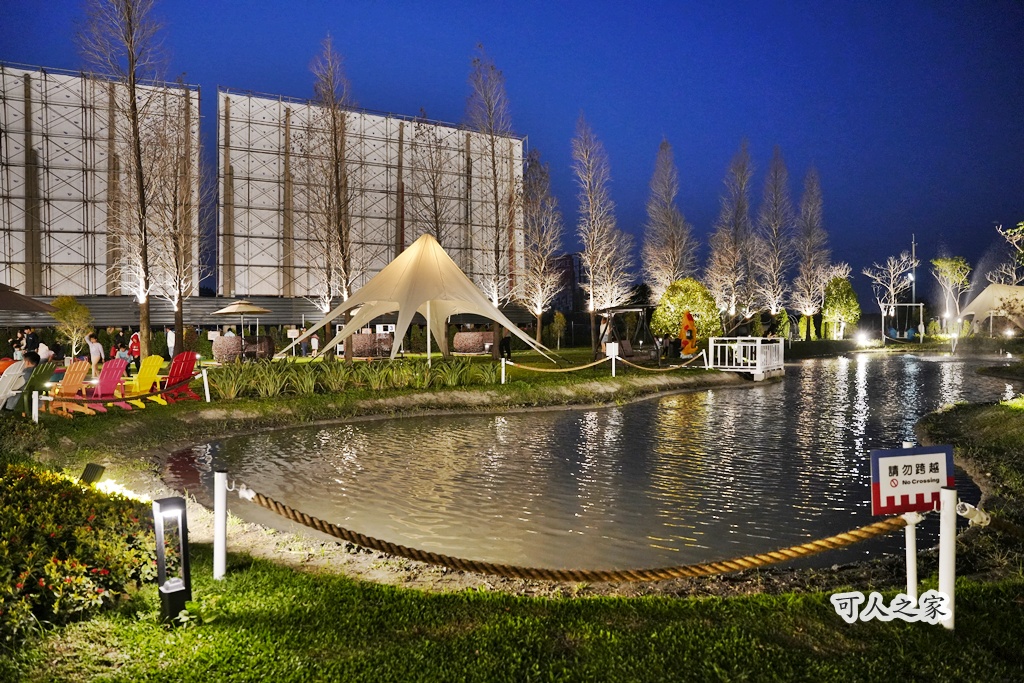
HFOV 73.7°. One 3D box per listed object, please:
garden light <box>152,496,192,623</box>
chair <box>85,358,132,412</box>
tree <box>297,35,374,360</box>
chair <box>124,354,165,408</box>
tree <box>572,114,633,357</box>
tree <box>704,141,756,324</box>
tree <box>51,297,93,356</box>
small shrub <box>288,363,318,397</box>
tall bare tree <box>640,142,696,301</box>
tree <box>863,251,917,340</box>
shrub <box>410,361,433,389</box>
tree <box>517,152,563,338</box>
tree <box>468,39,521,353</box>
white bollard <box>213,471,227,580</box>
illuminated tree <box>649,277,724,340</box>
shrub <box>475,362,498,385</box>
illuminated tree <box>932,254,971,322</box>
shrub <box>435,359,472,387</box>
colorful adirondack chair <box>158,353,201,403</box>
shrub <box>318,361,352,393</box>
[{"bbox_3d":[-1.855,1.187,3.751,0.130,0.640,0.130,-4,2,-44],"label":"garden light"},{"bbox_3d":[-7.640,0.796,12.824,0.880,0.970,0.740,1,2,26],"label":"chair"},{"bbox_3d":[-6.684,-5.408,26.000,2.900,12.400,2.900,0,1,0],"label":"tree"},{"bbox_3d":[-7.320,0.777,13.403,0.880,0.980,0.740,1,2,20],"label":"chair"},{"bbox_3d":[3.911,-4.580,29.500,2.600,10.400,2.600,0,1,0],"label":"tree"},{"bbox_3d":[16.923,-7.635,52.821,4.100,15.800,4.000,0,1,0],"label":"tree"},{"bbox_3d":[-16.416,-0.335,25.500,1.450,2.600,1.400,-1,2,-33],"label":"tree"},{"bbox_3d":[-4.612,0.829,15.100,0.720,0.730,0.700,0,1,0],"label":"small shrub"},{"bbox_3d":[9.857,-6.119,42.861,3.500,13.300,3.400,0,1,0],"label":"tall bare tree"},{"bbox_3d":[30.394,-3.599,54.915,4.500,7.500,4.300,0,1,0],"label":"tree"},{"bbox_3d":[-2.187,0.798,16.500,0.600,0.680,0.600,0,1,0],"label":"shrub"},{"bbox_3d":[1.907,-6.313,46.346,3.100,13.600,3.100,0,1,0],"label":"tree"},{"bbox_3d":[-0.835,-6.265,30.654,2.400,14.200,2.400,0,1,0],"label":"tree"},{"bbox_3d":[-1.755,1.109,4.100,0.072,0.650,0.072,0,1,0],"label":"white bollard"},{"bbox_3d":[8.179,-1.406,32.000,3.350,3.100,3.200,0,1,0],"label":"illuminated tree"},{"bbox_3d":[-0.684,0.844,18.327,0.640,0.600,0.620,0,1,0],"label":"shrub"},{"bbox_3d":[37.964,-3.628,58.917,3.600,7.300,3.600,0,1,0],"label":"illuminated tree"},{"bbox_3d":[-1.510,0.789,17.592,0.970,0.740,0.900,0,1,0],"label":"shrub"},{"bbox_3d":[-6.703,0.712,13.700,0.840,0.970,0.720,1,1,33],"label":"colorful adirondack chair"},{"bbox_3d":[-4.111,0.809,15.900,0.780,0.740,0.750,0,1,0],"label":"shrub"}]

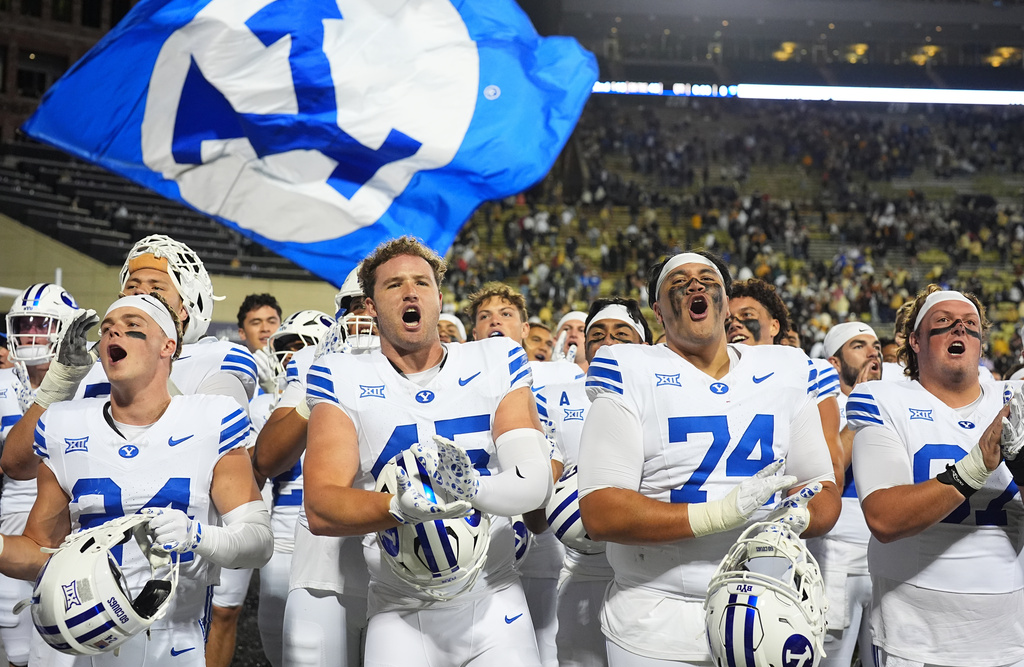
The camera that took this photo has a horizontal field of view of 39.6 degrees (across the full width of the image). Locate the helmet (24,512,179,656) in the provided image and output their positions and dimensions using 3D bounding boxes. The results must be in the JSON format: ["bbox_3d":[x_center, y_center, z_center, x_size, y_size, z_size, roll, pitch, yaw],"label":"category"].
[{"bbox_3d":[-0.868,0.534,3.000,0.280,0.240,0.310,-32,29,13],"label":"helmet"}]

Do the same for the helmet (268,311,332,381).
[{"bbox_3d":[-0.762,0.052,5.300,0.310,0.280,0.240,-9,0,-43],"label":"helmet"}]

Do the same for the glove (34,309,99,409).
[{"bbox_3d":[-1.131,0.064,3.620,0.130,0.250,0.100,19,6,-21],"label":"glove"}]

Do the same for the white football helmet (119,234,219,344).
[{"bbox_3d":[-0.947,-0.118,3.920,0.240,0.310,0.280,-3,10,21],"label":"white football helmet"}]

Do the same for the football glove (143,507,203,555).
[{"bbox_3d":[-0.728,0.422,3.050,0.130,0.105,0.100,15,-27,-12],"label":"football glove"}]

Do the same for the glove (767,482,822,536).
[{"bbox_3d":[0.610,0.385,3.100,0.170,0.090,0.110,4,3,-43],"label":"glove"}]

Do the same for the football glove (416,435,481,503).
[{"bbox_3d":[-0.138,0.290,3.060,0.120,0.170,0.090,-26,24,28],"label":"football glove"}]

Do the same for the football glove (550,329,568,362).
[{"bbox_3d":[0.207,0.080,6.200,0.100,0.180,0.080,17,-4,-36],"label":"football glove"}]

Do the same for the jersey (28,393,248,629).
[{"bbox_3d":[-0.870,0.420,3.350,0.510,0.560,0.300,0,-2,1],"label":"jersey"}]

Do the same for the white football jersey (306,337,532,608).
[{"bbox_3d":[-0.215,0.330,3.350,0.540,0.630,0.330,-3,-1,-7],"label":"white football jersey"}]

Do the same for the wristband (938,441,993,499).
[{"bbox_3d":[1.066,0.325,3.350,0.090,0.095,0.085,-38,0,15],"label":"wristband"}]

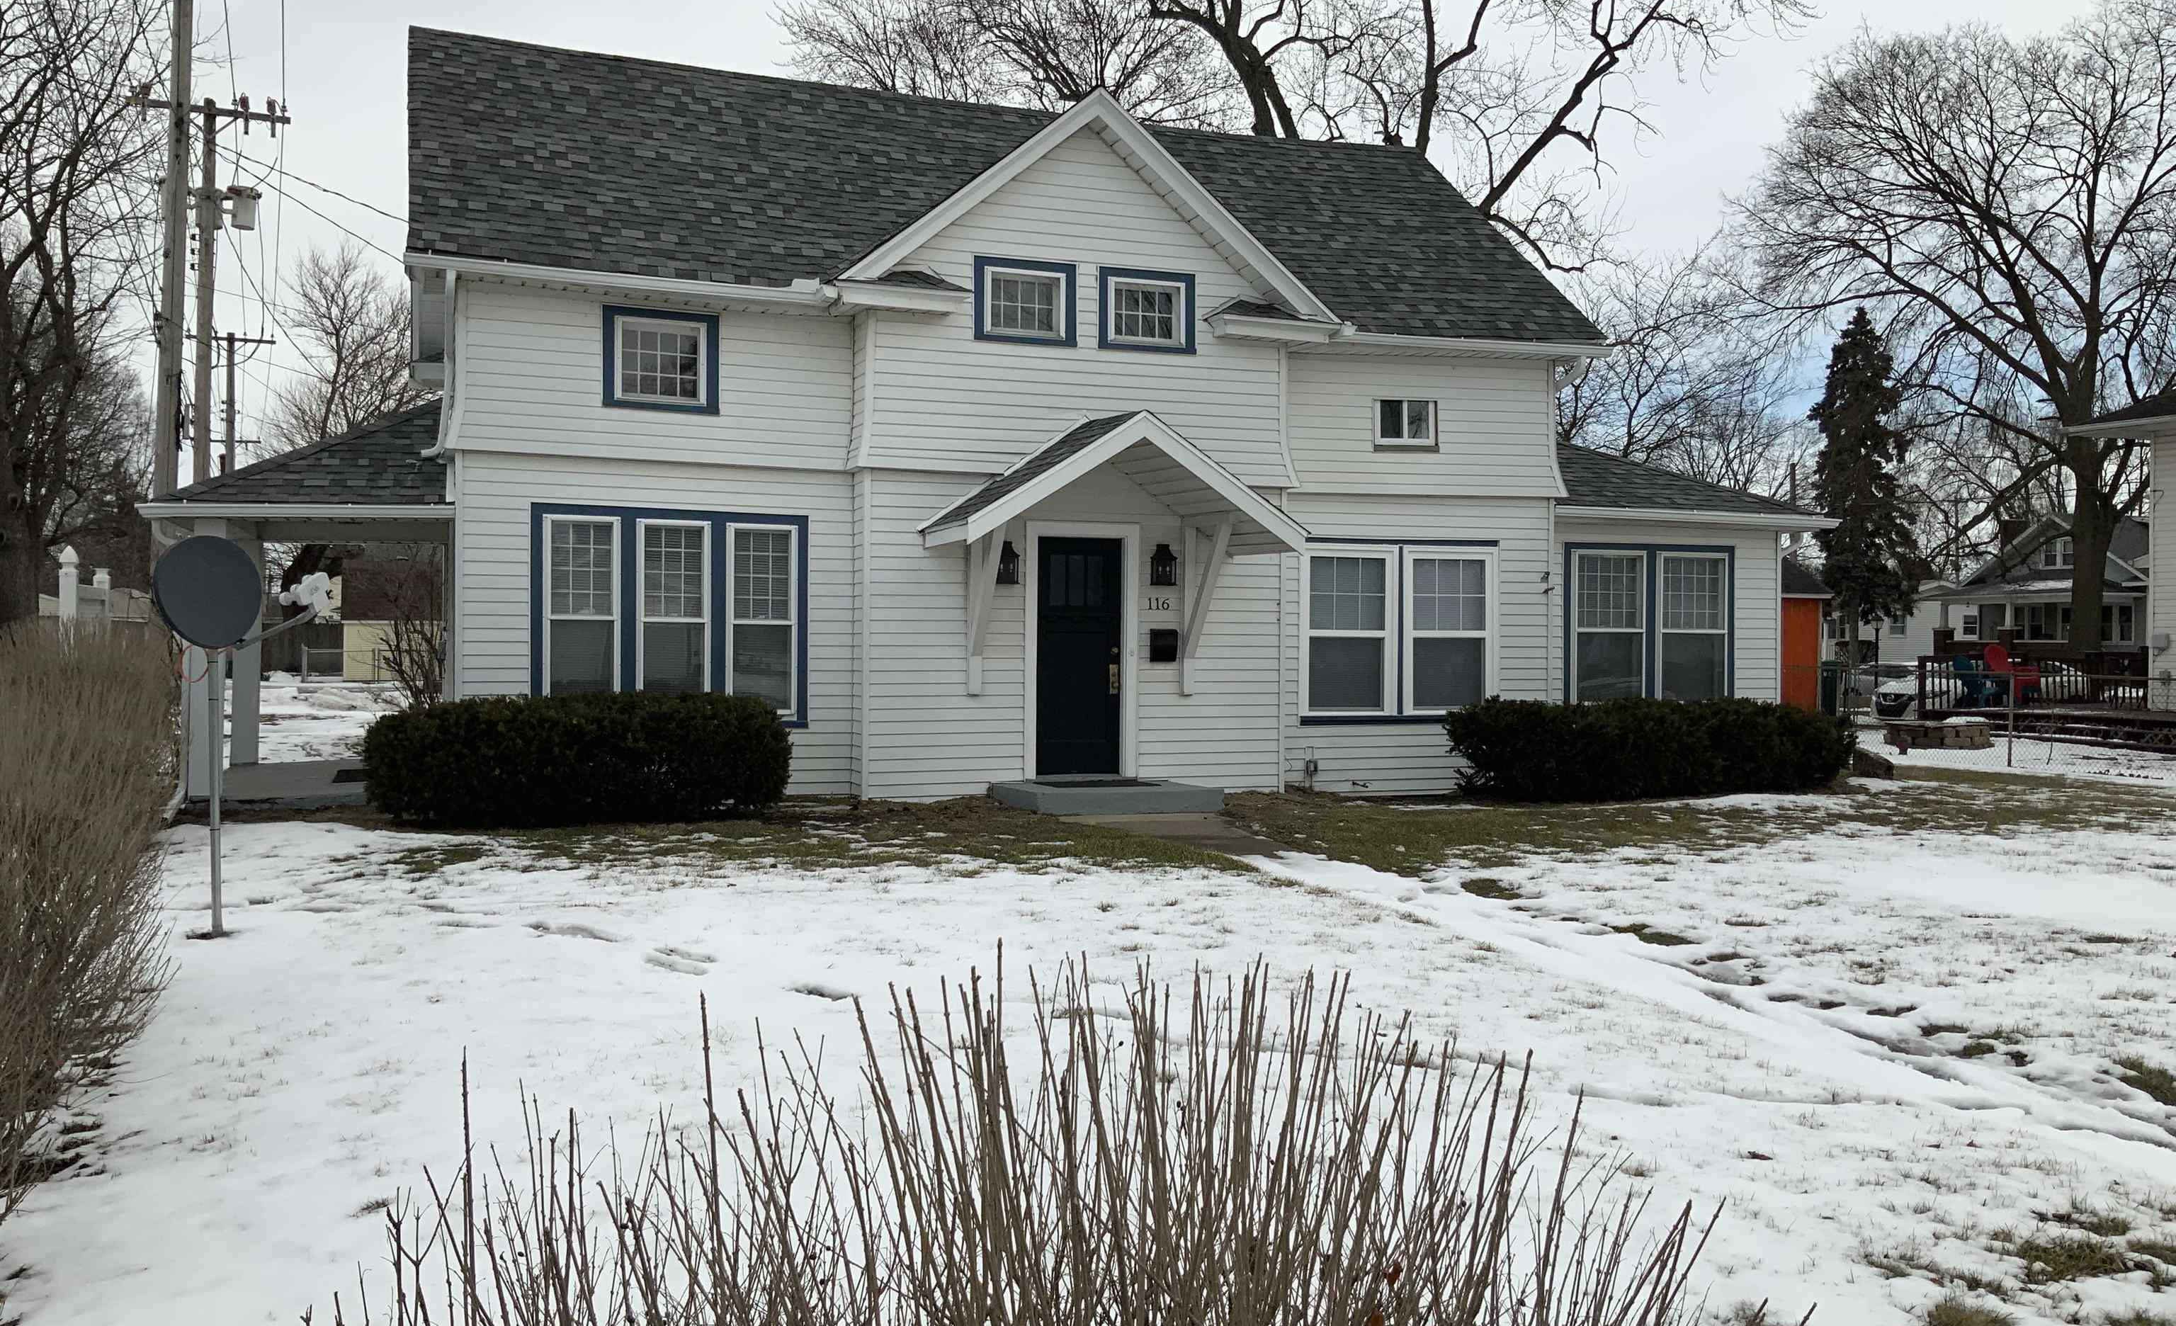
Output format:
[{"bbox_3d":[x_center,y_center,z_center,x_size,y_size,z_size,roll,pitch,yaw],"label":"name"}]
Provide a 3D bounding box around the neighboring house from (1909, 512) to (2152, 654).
[{"bbox_3d":[38.187,-2.377,67.461,12.500,6.500,9.500,0,1,-22],"label":"neighboring house"}]

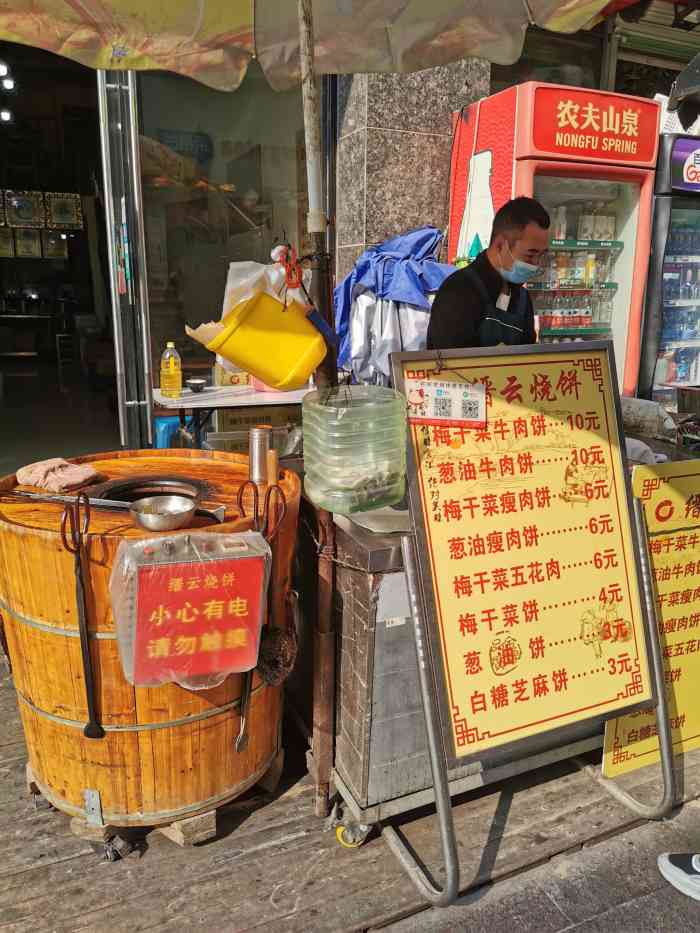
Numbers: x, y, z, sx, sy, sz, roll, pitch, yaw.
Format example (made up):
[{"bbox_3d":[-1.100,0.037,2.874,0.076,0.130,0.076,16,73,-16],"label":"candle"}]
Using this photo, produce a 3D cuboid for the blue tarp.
[{"bbox_3d":[0.197,-0.714,3.150,0.460,0.620,0.340,-5,14,-21],"label":"blue tarp"}]

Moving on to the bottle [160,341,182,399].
[{"bbox_3d":[-0.970,-0.525,3.950,0.108,0.300,0.102,-2,13,-7],"label":"bottle"}]

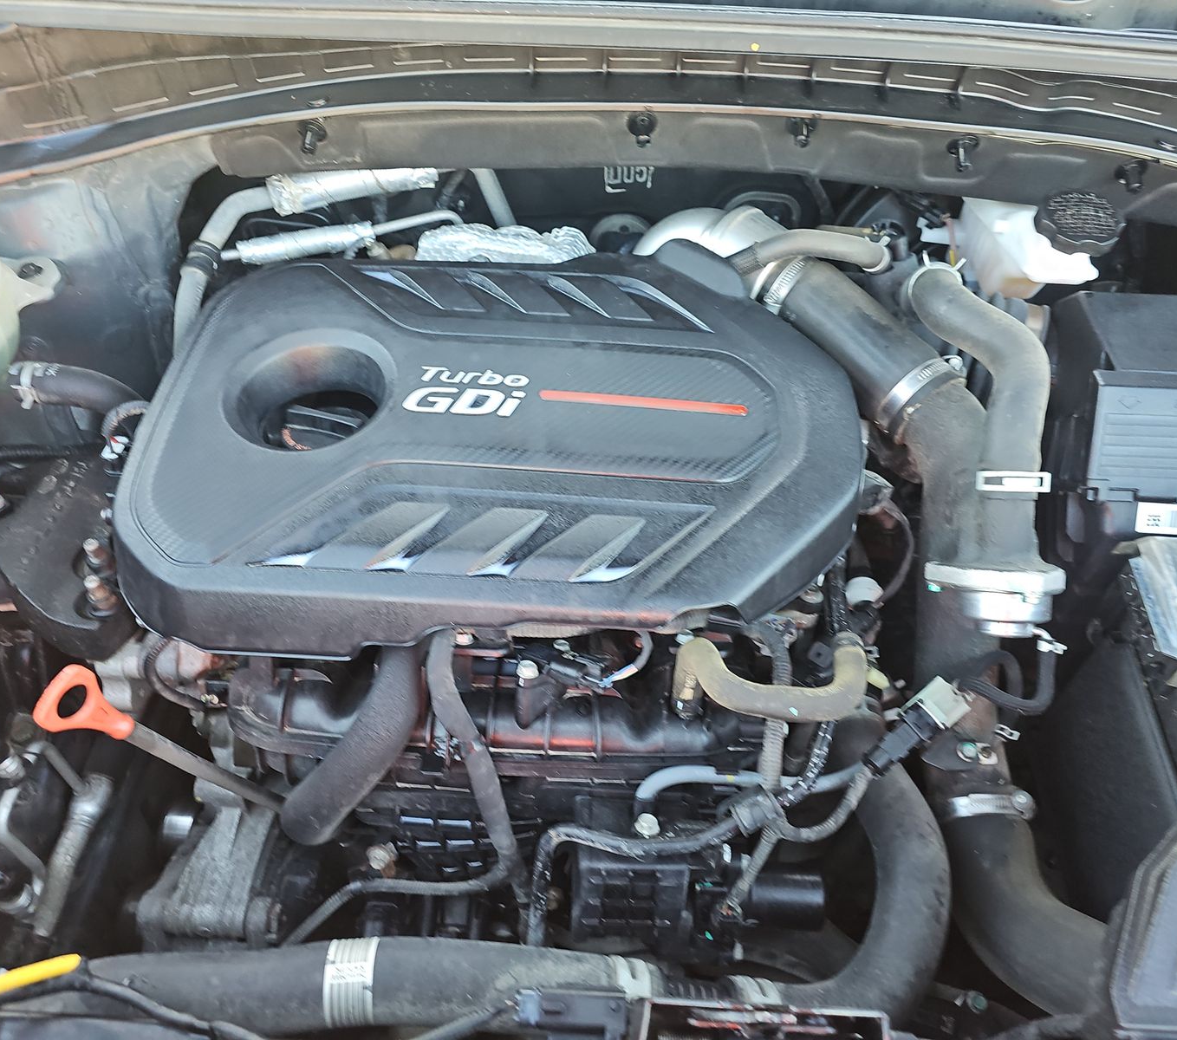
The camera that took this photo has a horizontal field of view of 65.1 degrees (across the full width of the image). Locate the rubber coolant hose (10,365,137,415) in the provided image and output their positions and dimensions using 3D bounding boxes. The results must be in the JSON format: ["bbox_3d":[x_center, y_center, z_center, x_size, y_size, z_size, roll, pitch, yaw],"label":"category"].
[{"bbox_3d":[-0.396,-0.096,0.700,0.106,0.036,0.036,3,52,0],"label":"rubber coolant hose"}]

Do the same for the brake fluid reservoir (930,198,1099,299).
[{"bbox_3d":[0.357,-0.231,0.736,0.118,0.097,0.110,3,52,0],"label":"brake fluid reservoir"}]

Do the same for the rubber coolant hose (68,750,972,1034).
[{"bbox_3d":[-0.037,0.277,0.702,0.665,0.160,0.205,3,52,0],"label":"rubber coolant hose"}]

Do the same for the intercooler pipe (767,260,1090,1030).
[{"bbox_3d":[0.274,0.084,0.723,0.305,0.355,0.520,3,52,0],"label":"intercooler pipe"}]

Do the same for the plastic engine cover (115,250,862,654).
[{"bbox_3d":[-0.051,-0.066,0.698,0.502,0.093,0.365,3,52,0],"label":"plastic engine cover"}]

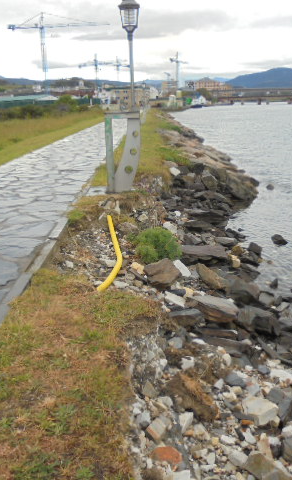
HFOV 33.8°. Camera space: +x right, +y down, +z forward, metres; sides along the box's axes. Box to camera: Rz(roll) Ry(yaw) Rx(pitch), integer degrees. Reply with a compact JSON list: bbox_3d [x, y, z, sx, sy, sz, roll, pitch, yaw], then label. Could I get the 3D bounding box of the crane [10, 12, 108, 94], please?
[{"bbox_3d":[-33.264,-69.902,187.746,37.200,34.900,2.500,-4,16,-9],"label":"crane"}]

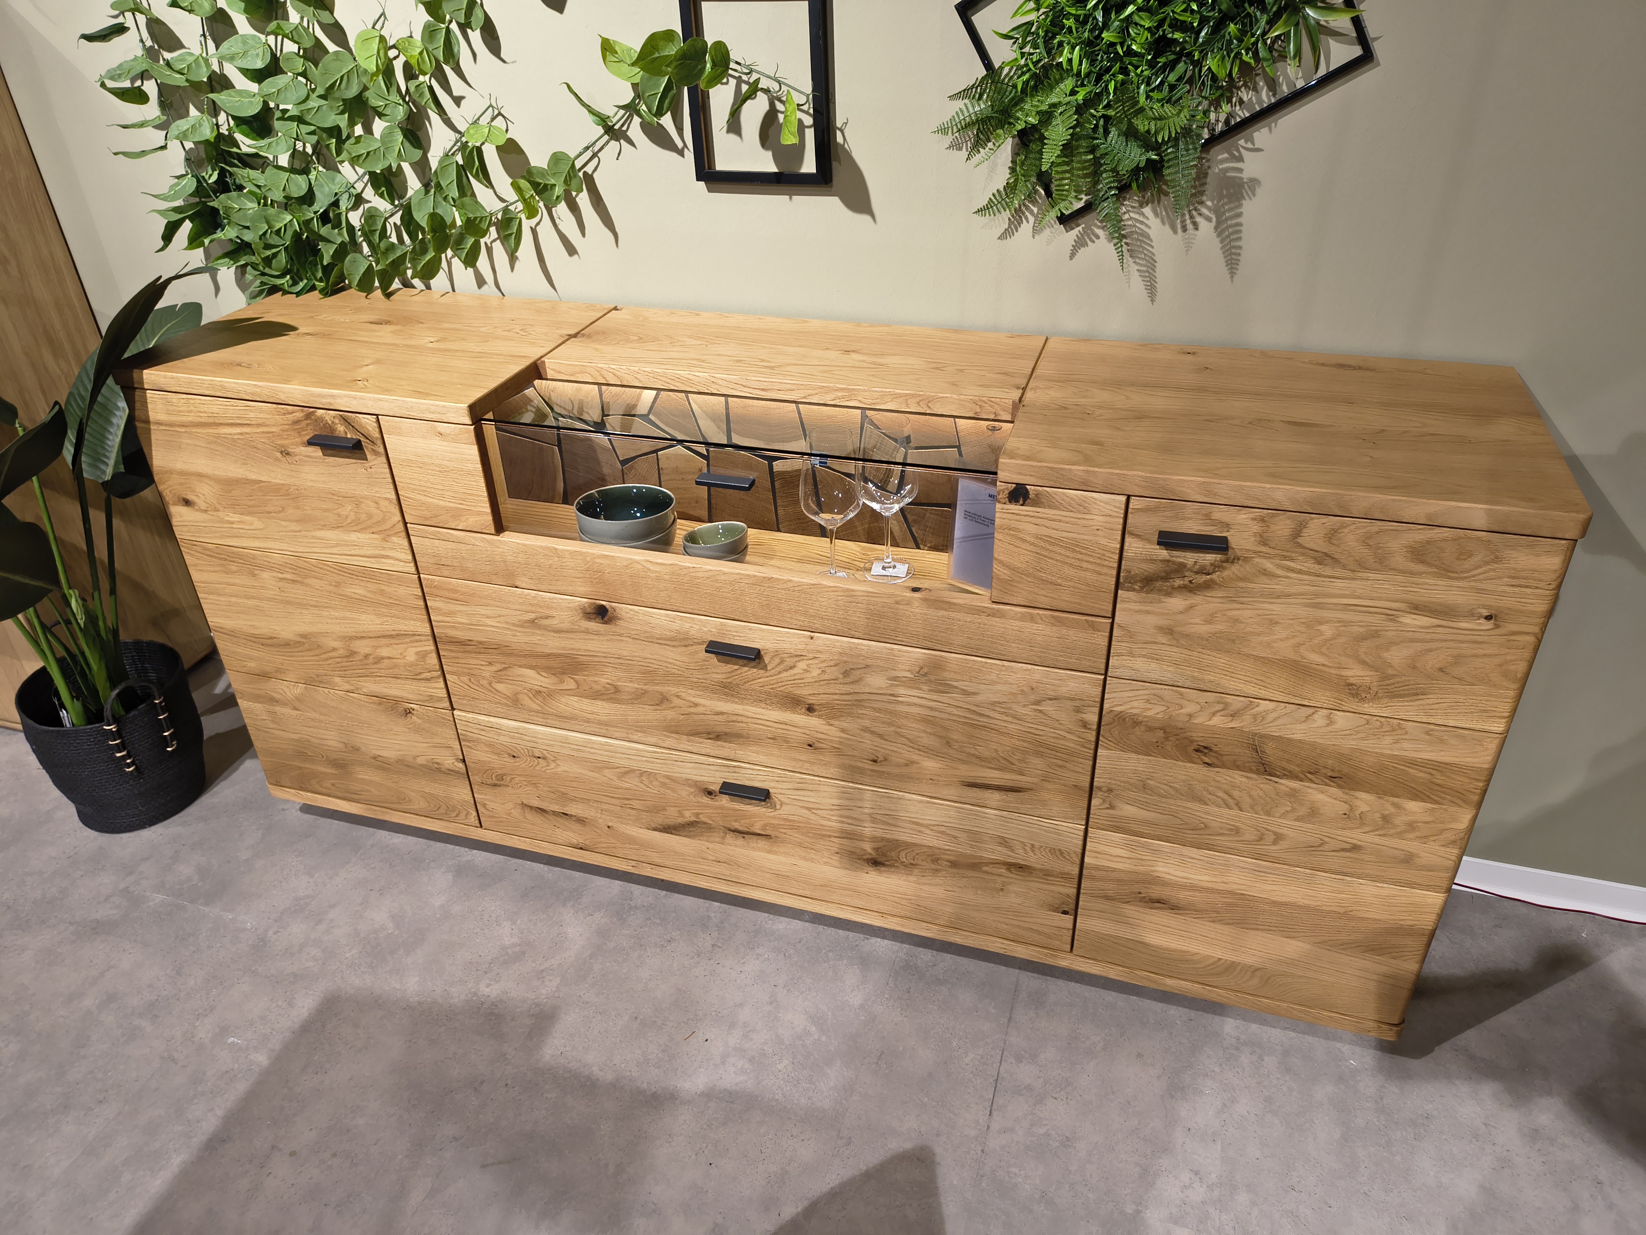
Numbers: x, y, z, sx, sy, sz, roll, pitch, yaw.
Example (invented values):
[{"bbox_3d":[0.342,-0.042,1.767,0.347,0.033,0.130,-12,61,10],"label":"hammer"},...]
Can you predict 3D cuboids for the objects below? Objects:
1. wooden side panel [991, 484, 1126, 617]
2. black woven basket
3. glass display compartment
[{"bbox_3d":[0.297,-0.090,1.445,0.154,0.171,0.025,8,34,15],"label":"wooden side panel"},{"bbox_3d":[-1.381,0.238,2.258,0.288,0.270,0.288,8,33,16],"label":"black woven basket"},{"bbox_3d":[-0.101,-0.186,1.595,0.726,0.194,0.224,8,33,16],"label":"glass display compartment"}]

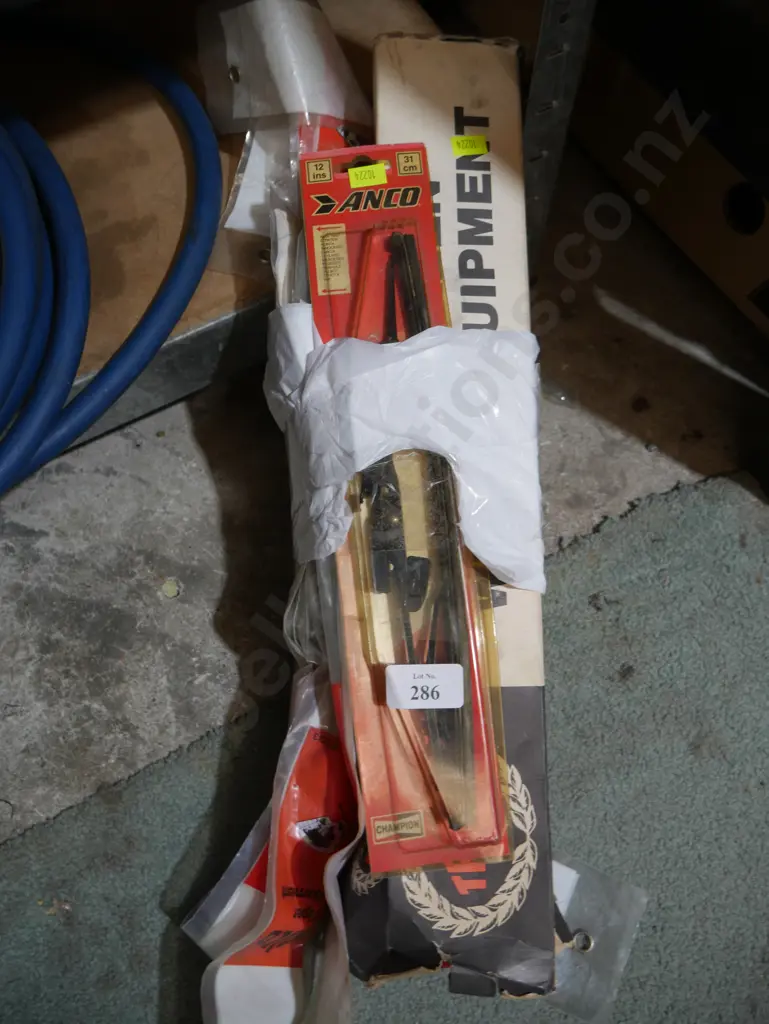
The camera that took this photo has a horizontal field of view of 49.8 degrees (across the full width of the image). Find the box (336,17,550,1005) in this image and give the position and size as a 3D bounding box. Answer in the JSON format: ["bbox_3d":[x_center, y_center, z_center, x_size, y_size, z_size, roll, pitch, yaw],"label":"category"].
[{"bbox_3d":[0.035,-0.011,0.479,0.091,0.058,0.523,0,83,-6],"label":"box"}]

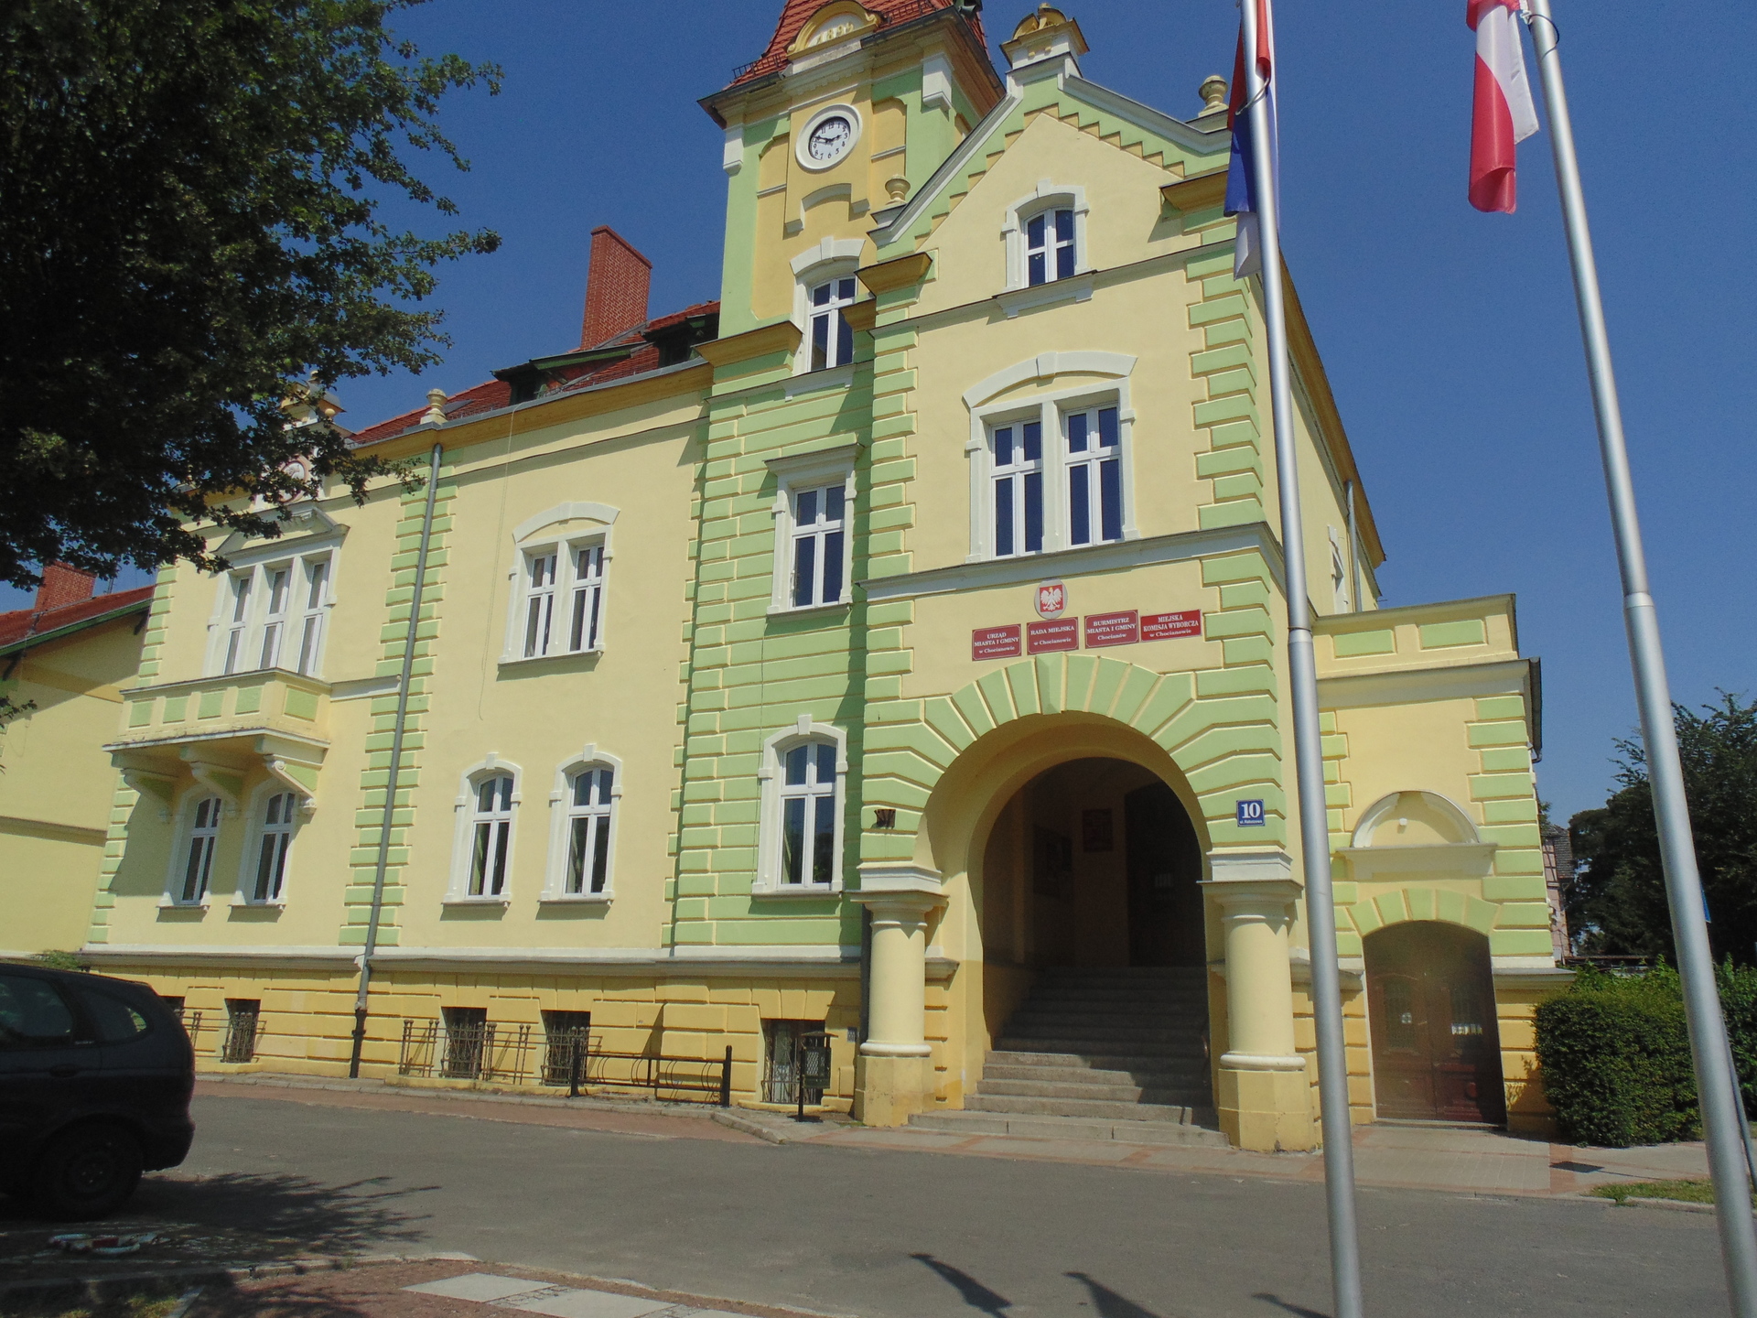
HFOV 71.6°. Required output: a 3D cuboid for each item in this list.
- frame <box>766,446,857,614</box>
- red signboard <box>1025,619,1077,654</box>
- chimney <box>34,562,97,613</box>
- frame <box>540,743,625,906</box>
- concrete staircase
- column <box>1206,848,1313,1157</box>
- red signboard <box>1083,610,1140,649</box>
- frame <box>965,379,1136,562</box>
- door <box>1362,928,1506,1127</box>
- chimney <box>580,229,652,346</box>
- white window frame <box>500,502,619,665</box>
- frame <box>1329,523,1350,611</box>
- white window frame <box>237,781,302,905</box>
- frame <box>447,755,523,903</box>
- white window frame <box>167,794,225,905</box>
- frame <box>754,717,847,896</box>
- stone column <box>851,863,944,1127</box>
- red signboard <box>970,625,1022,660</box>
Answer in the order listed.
[{"bbox_3d":[-1.079,-1.944,18.689,1.656,2.561,0.350,-7,-18,26],"label":"frame"},{"bbox_3d":[2.322,-0.301,16.182,0.706,0.441,0.030,-7,-18,27],"label":"red signboard"},{"bbox_3d":[-28.677,-2.258,43.019,0.640,1.850,1.470,-7,-18,27],"label":"chimney"},{"bbox_3d":[-5.009,2.807,20.918,1.596,2.660,0.250,-7,-18,27],"label":"frame"},{"bbox_3d":[2.983,5.008,15.959,3.764,2.016,4.287,-7,-18,26],"label":"concrete staircase"},{"bbox_3d":[4.235,3.759,13.549,0.920,3.170,0.920,-7,-18,26],"label":"column"},{"bbox_3d":[3.035,-0.381,15.821,0.709,0.448,0.030,-7,-18,27],"label":"red signboard"},{"bbox_3d":[2.387,-2.556,16.905,2.478,2.375,0.250,-7,-18,27],"label":"frame"},{"bbox_3d":[7.527,4.926,16.581,1.613,2.646,0.400,-7,-18,26],"label":"door"},{"bbox_3d":[-6.221,-8.303,28.877,0.440,3.140,1.770,-7,-18,26],"label":"chimney"},{"bbox_3d":[-5.672,-1.383,21.678,2.441,2.943,0.320,-7,-18,26],"label":"white window frame"},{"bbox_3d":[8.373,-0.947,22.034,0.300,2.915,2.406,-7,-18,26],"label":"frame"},{"bbox_3d":[-12.096,3.600,24.297,1.594,2.615,0.250,-7,-18,27],"label":"white window frame"},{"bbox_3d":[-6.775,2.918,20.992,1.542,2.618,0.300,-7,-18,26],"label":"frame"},{"bbox_3d":[-14.149,3.839,25.333,1.594,2.615,0.250,-7,-18,27],"label":"white window frame"},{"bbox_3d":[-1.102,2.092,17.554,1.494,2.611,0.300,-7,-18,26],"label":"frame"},{"bbox_3d":[0.239,4.228,15.538,0.920,3.155,0.920,-7,-18,26],"label":"stone column"},{"bbox_3d":[1.611,-0.216,16.540,0.705,0.439,0.030,-7,-18,27],"label":"red signboard"}]

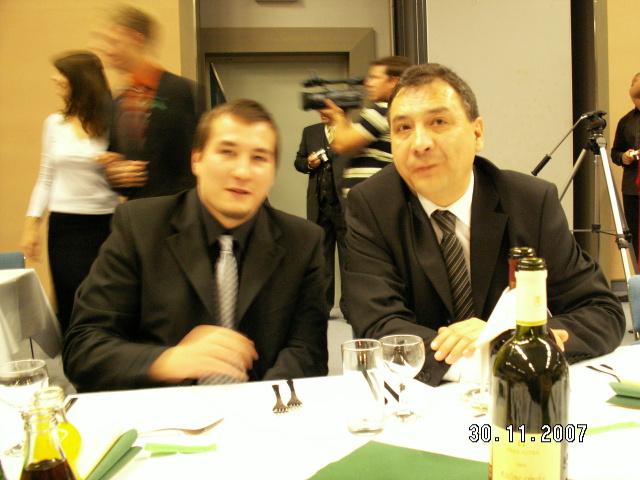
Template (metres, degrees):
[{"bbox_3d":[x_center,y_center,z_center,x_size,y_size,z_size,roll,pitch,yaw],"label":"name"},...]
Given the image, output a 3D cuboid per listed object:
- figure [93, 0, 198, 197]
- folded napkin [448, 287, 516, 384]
[{"bbox_3d":[-0.666,-0.008,2.518,0.560,1.810,0.420,3,6,37],"label":"figure"},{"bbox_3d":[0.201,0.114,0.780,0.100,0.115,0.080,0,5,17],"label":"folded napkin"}]

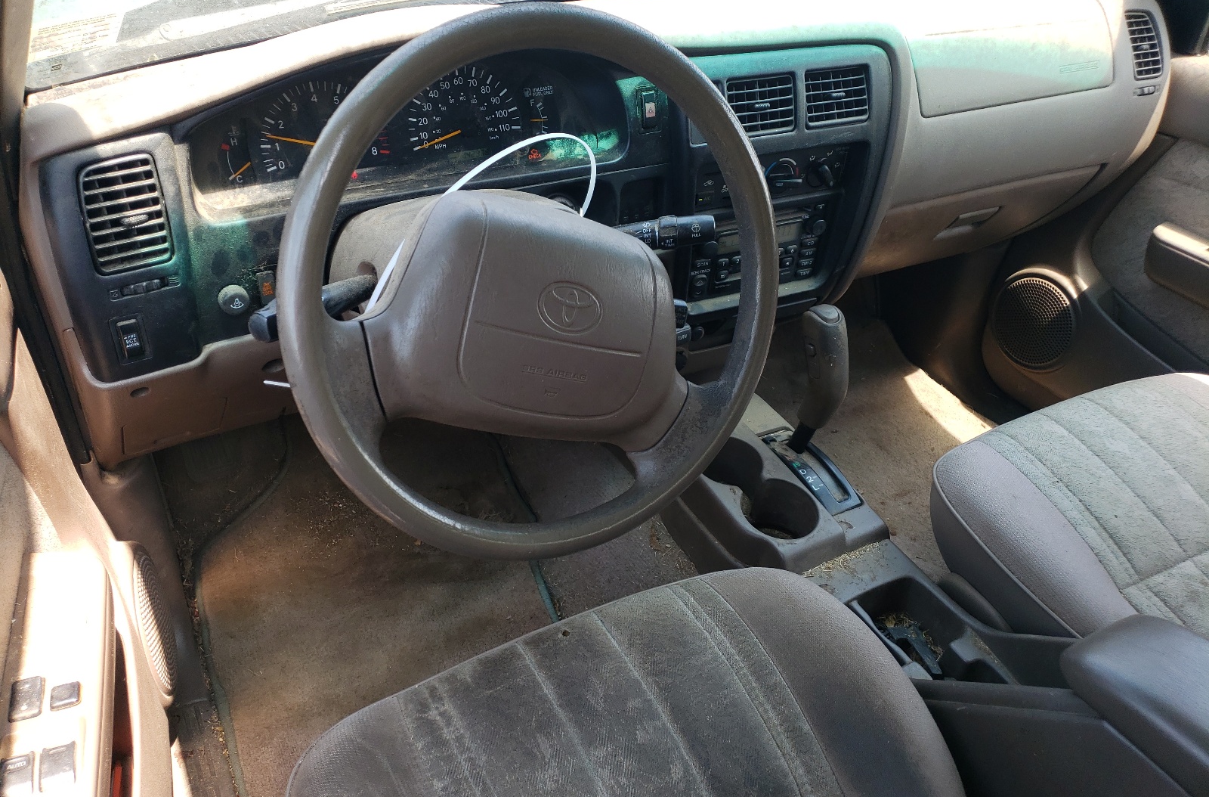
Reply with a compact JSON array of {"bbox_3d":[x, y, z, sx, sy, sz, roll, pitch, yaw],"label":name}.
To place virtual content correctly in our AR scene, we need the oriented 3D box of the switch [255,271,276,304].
[{"bbox_3d":[-0.281,-0.092,0.752,0.015,0.030,0.012,-14,17,-28],"label":"switch"}]

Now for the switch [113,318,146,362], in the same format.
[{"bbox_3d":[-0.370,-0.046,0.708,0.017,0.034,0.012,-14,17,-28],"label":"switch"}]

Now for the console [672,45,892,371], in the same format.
[{"bbox_3d":[0.190,-0.236,1.046,0.315,0.310,0.100,-14,17,-28],"label":"console"}]

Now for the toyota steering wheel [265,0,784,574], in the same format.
[{"bbox_3d":[-0.041,-0.074,0.658,0.387,0.387,0.115,9,8,-33],"label":"toyota steering wheel"}]

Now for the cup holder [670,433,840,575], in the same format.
[{"bbox_3d":[0.161,0.120,1.018,0.105,0.080,0.200,-14,42,-28],"label":"cup holder"}]

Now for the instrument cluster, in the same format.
[{"bbox_3d":[-0.163,-0.250,0.804,0.390,0.118,0.070,-15,25,-24],"label":"instrument cluster"}]

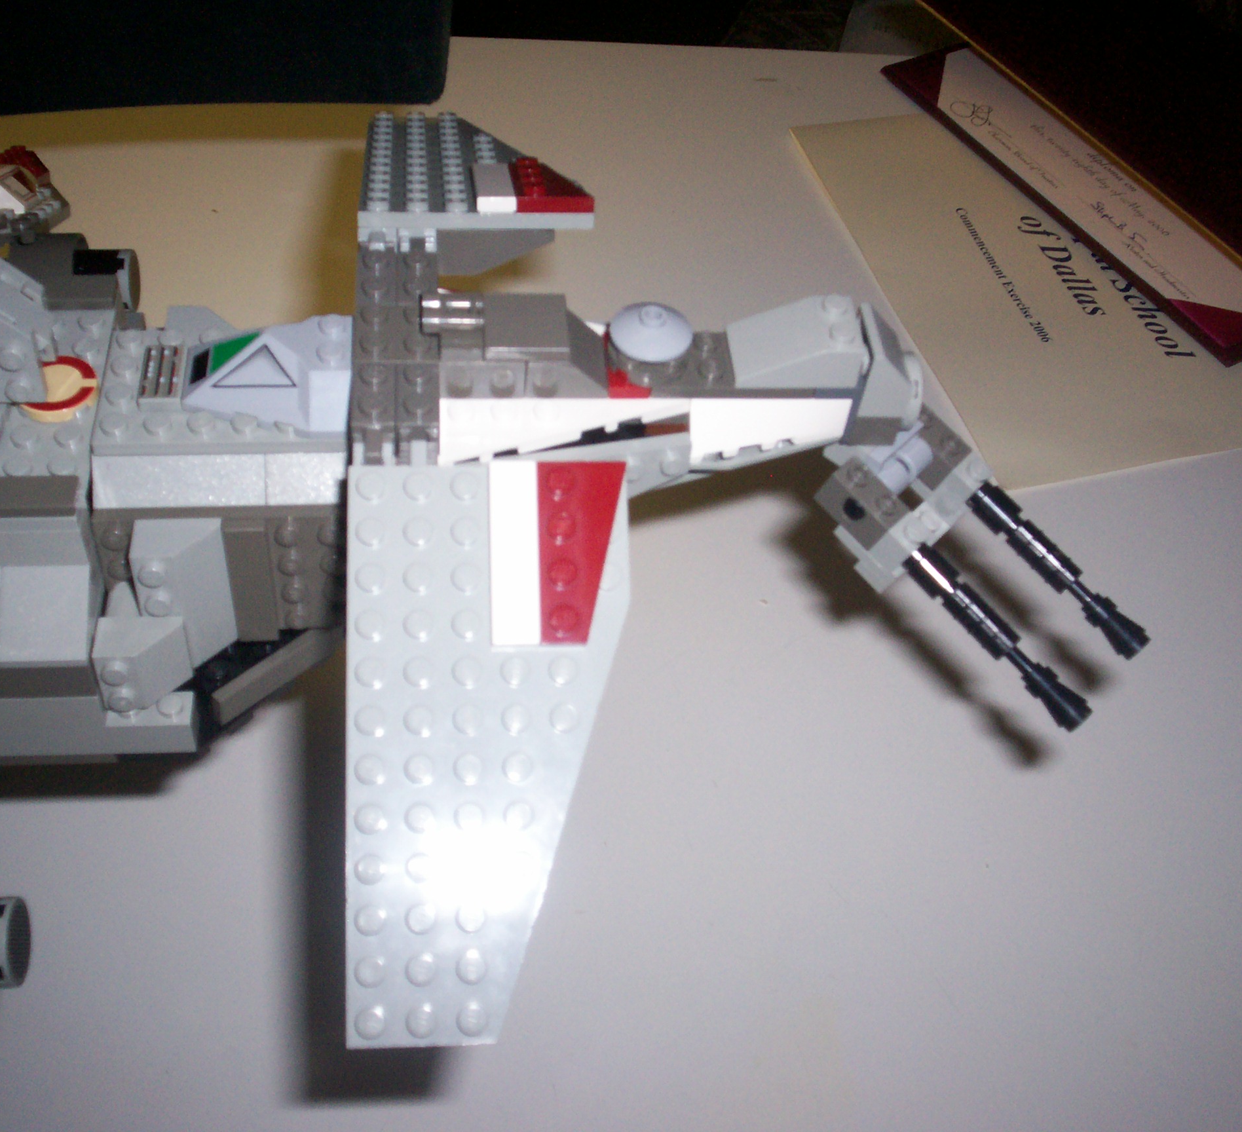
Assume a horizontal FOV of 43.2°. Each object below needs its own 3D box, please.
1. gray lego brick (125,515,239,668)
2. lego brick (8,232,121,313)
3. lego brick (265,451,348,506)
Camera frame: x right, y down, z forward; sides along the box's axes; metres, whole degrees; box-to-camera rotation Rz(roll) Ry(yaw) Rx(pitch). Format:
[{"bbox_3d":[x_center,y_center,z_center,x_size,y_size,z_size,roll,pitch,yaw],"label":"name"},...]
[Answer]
[{"bbox_3d":[-0.085,0.007,0.305,0.016,0.032,0.011,-1,44,-7],"label":"gray lego brick"},{"bbox_3d":[-0.114,-0.058,0.318,0.026,0.007,0.015,-1,51,-6],"label":"lego brick"},{"bbox_3d":[-0.060,-0.018,0.304,0.016,0.010,0.016,-1,49,-6],"label":"lego brick"}]

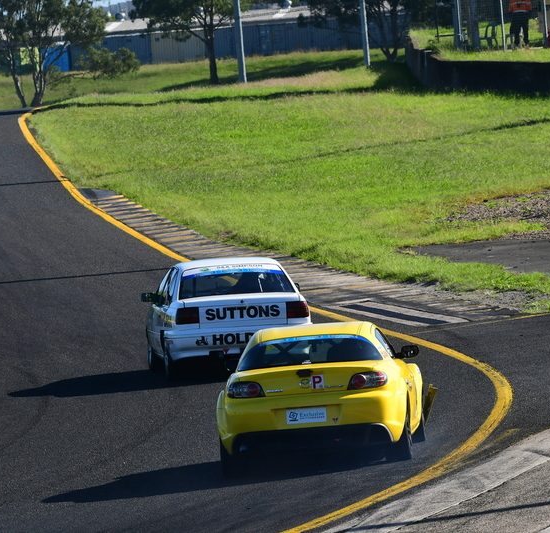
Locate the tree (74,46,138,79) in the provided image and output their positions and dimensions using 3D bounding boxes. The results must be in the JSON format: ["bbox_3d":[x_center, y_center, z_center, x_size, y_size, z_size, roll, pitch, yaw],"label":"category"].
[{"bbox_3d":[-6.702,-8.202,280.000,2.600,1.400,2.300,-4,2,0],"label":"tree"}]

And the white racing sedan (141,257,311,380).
[{"bbox_3d":[-0.597,0.602,85.474,1.820,1.390,4.850,-3,2,-5],"label":"white racing sedan"}]

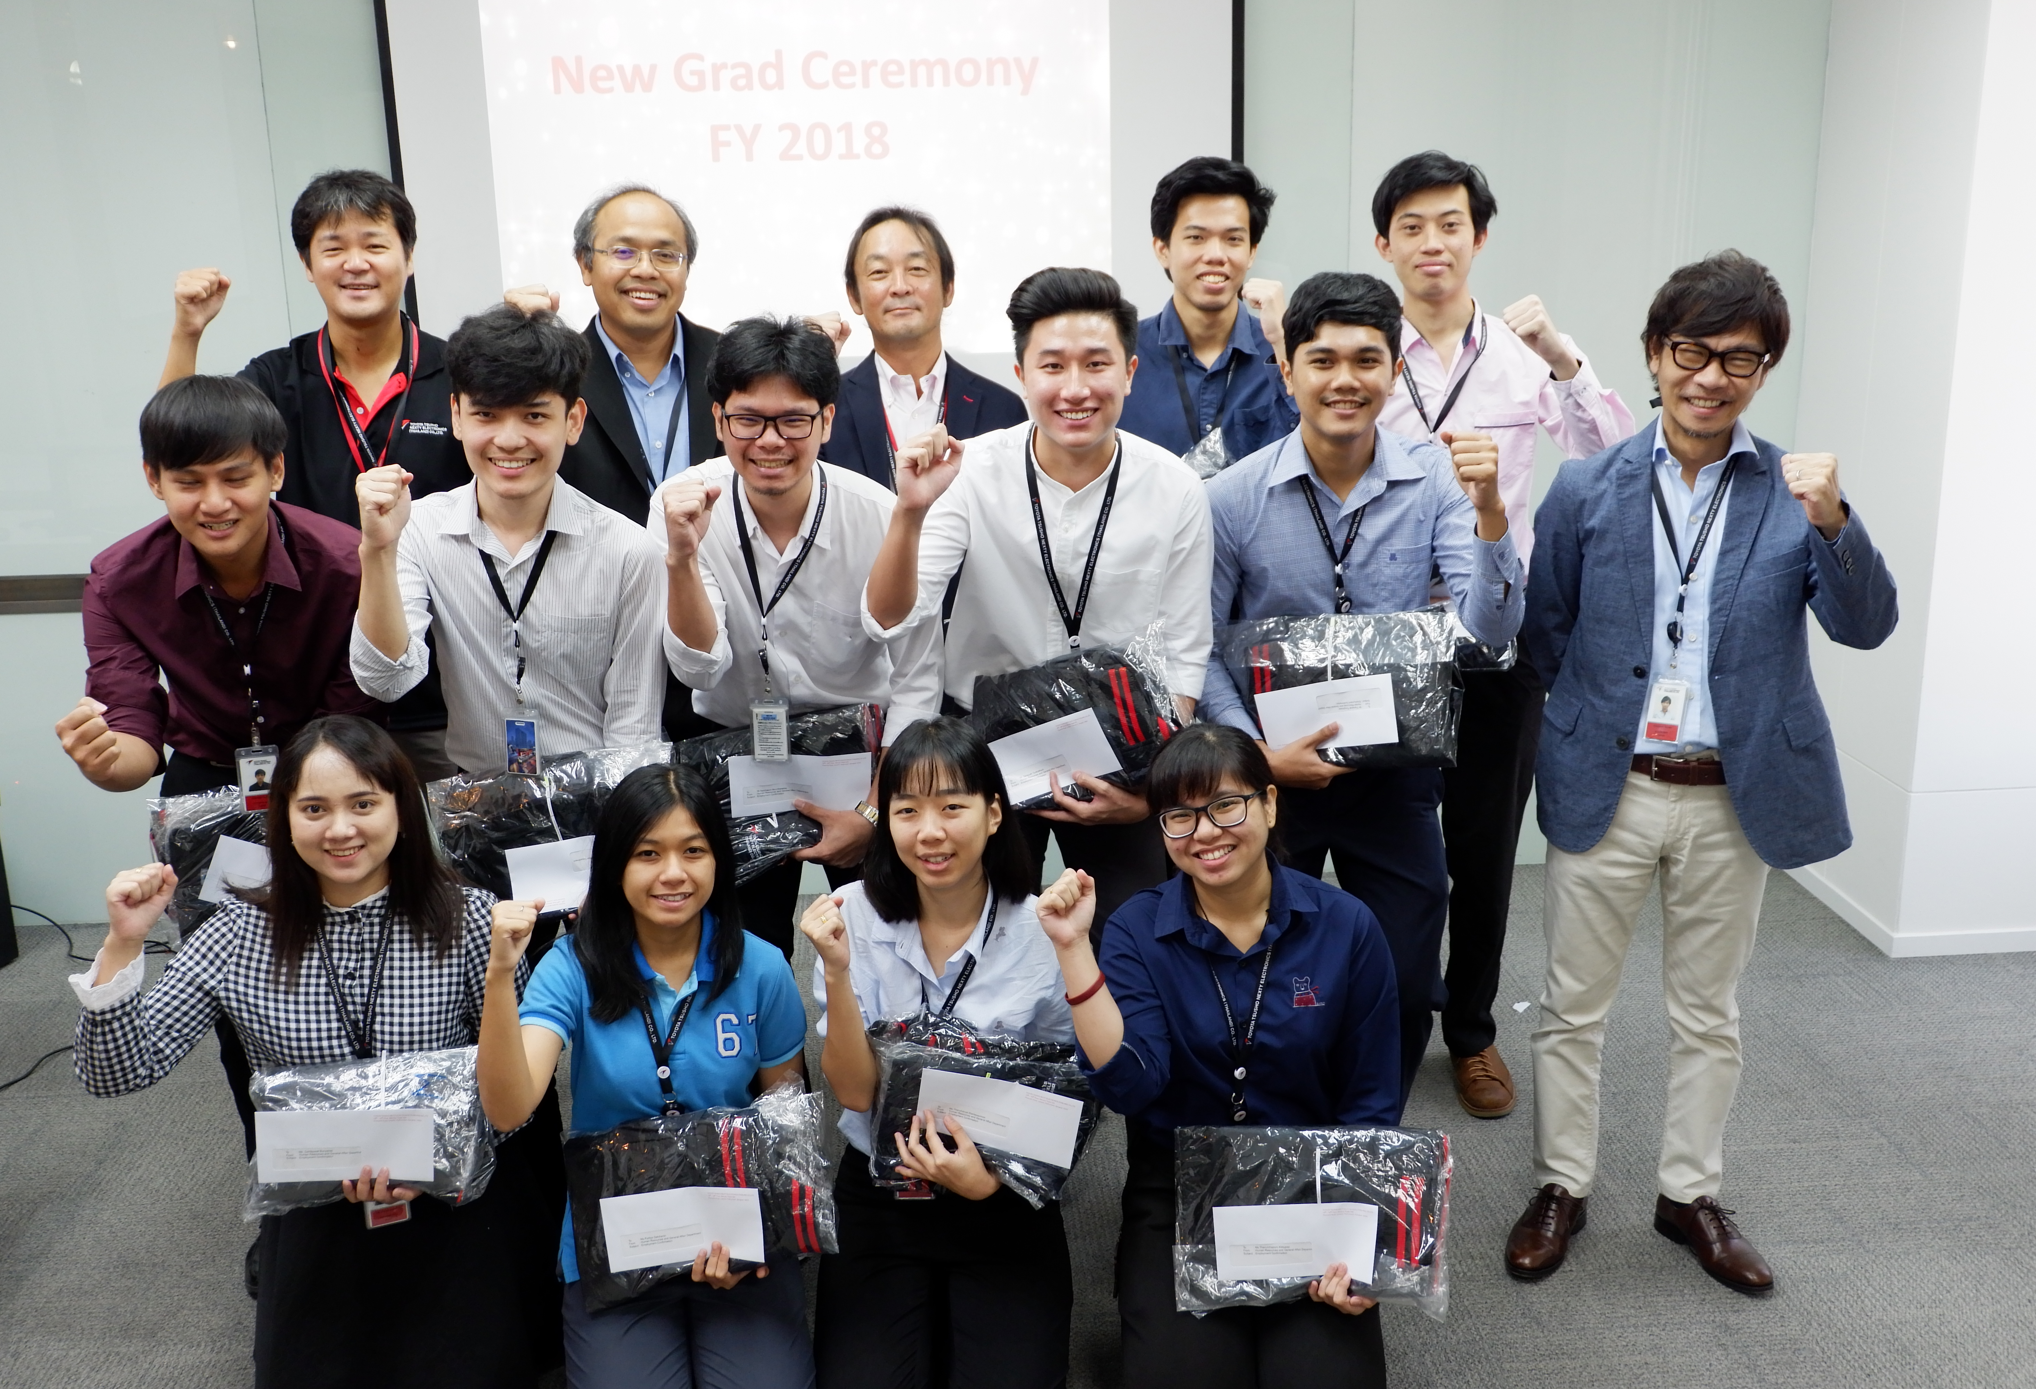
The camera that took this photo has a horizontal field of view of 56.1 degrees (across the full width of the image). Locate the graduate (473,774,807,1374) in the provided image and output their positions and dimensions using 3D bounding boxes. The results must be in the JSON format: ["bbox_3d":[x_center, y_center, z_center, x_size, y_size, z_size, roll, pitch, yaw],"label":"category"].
[{"bbox_3d":[-0.462,0.570,2.666,0.450,1.060,0.620,-3,15,-8],"label":"graduate"}]

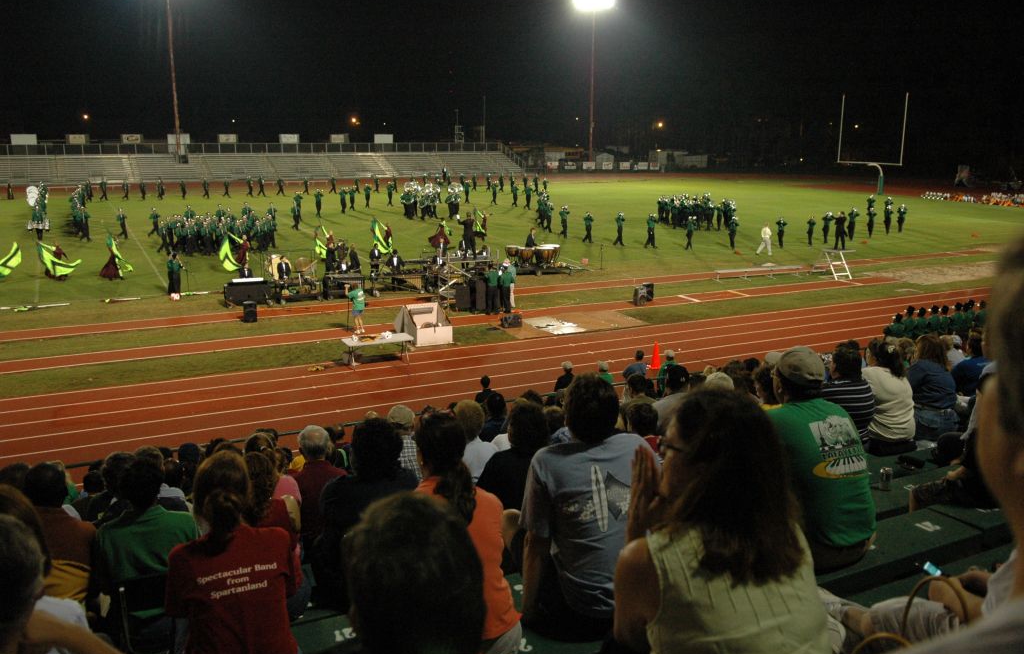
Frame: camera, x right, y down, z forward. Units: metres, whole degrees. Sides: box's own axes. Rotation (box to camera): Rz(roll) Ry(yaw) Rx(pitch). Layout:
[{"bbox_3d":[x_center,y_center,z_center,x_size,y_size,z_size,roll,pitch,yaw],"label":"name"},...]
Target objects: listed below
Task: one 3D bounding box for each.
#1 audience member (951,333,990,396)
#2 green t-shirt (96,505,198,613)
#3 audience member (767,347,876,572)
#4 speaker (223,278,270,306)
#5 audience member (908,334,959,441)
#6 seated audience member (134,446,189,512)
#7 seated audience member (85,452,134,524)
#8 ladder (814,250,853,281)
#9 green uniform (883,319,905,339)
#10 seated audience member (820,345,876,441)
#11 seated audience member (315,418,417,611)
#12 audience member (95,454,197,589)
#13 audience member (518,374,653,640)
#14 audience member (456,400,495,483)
[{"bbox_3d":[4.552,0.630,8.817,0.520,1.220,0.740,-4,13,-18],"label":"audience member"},{"bbox_3d":[-1.542,0.982,3.615,0.470,0.550,0.310,-6,14,-24],"label":"green t-shirt"},{"bbox_3d":[1.168,0.700,3.811,0.540,1.303,0.800,-6,14,-24],"label":"audience member"},{"bbox_3d":[-9.694,-1.297,31.182,1.500,1.000,0.650,-6,14,-24],"label":"speaker"},{"bbox_3d":[3.209,0.622,6.923,0.500,1.240,0.740,-3,13,-14],"label":"audience member"},{"bbox_3d":[-2.410,1.377,5.857,0.470,1.270,0.750,-6,14,-24],"label":"seated audience member"},{"bbox_3d":[-2.284,1.314,5.090,0.500,1.287,0.750,-6,15,-25],"label":"seated audience member"},{"bbox_3d":[14.834,-2.943,39.244,1.200,1.170,2.100,-3,14,-15],"label":"ladder"},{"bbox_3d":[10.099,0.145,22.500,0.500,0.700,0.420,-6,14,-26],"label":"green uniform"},{"bbox_3d":[2.373,0.752,6.449,0.520,1.311,0.750,-6,15,-25],"label":"seated audience member"},{"bbox_3d":[-0.785,1.030,4.412,0.500,1.266,0.780,-6,14,-24],"label":"seated audience member"},{"bbox_3d":[-1.685,1.143,4.044,0.450,1.240,0.720,-6,14,-26],"label":"audience member"},{"bbox_3d":[0.205,0.800,3.128,0.520,1.364,0.750,-6,15,-25],"label":"audience member"},{"bbox_3d":[-0.328,1.021,5.496,0.430,1.260,0.720,-6,14,-26],"label":"audience member"}]

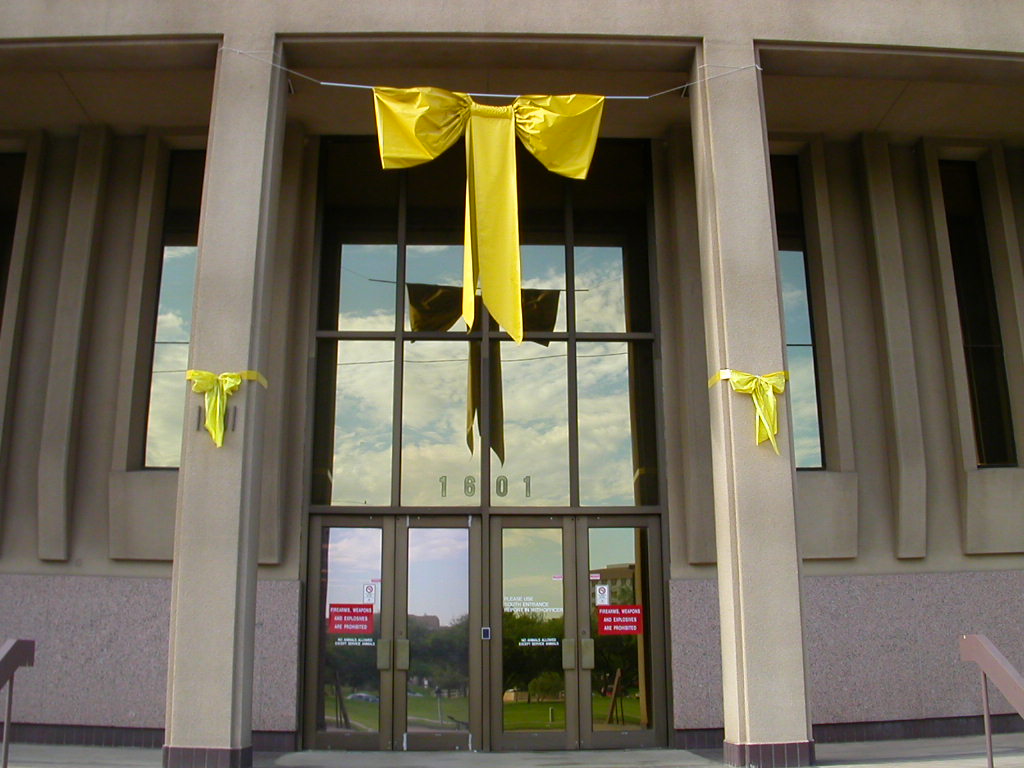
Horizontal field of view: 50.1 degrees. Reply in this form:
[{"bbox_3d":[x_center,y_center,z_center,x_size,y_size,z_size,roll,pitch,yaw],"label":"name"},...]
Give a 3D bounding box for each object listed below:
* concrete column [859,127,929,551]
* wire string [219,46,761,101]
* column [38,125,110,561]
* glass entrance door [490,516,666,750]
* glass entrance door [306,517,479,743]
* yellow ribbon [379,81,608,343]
[{"bbox_3d":[4.189,-0.510,11.959,0.310,4.850,0.300,0,-16,-2],"label":"concrete column"},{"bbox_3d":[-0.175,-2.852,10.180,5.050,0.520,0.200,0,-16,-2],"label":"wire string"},{"bbox_3d":[-4.683,-0.525,11.706,0.310,4.850,0.300,0,-16,-2],"label":"column"},{"bbox_3d":[0.695,2.529,11.266,1.820,2.420,0.100,0,-16,-2],"label":"glass entrance door"},{"bbox_3d":[-1.181,2.526,11.212,1.820,2.420,0.100,0,-16,-2],"label":"glass entrance door"},{"bbox_3d":[-0.190,-1.525,9.731,2.100,2.420,0.350,0,-16,-2],"label":"yellow ribbon"}]

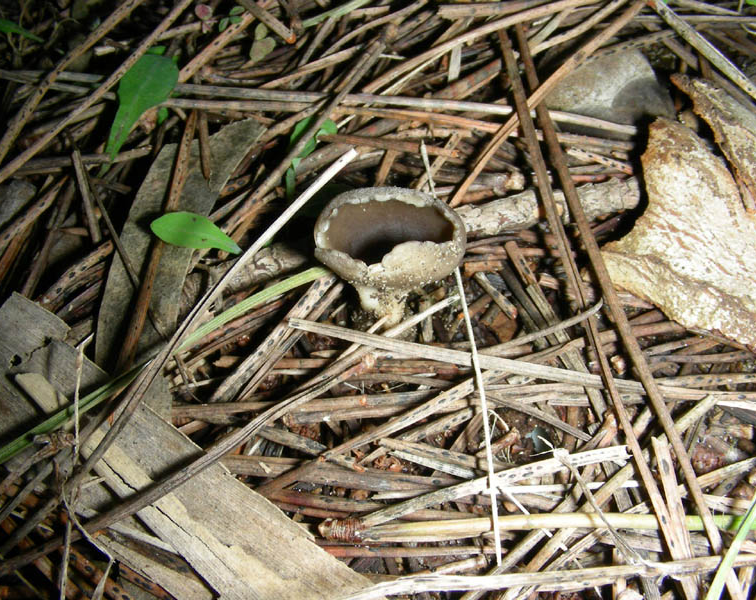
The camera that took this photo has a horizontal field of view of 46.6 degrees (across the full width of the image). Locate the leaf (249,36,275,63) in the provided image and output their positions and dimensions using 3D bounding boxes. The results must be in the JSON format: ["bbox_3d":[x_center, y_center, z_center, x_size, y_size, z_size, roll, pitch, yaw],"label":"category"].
[{"bbox_3d":[-0.036,-0.078,0.272,0.006,0.002,0.011,32,70,9],"label":"leaf"}]

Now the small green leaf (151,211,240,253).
[{"bbox_3d":[-0.042,-0.016,0.209,0.023,0.004,0.008,17,67,1],"label":"small green leaf"}]

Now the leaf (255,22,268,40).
[{"bbox_3d":[-0.037,-0.085,0.277,0.004,0.001,0.007,21,68,6],"label":"leaf"}]

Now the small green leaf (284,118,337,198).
[{"bbox_3d":[-0.020,-0.039,0.234,0.011,0.005,0.025,21,69,7],"label":"small green leaf"}]

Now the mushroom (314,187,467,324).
[{"bbox_3d":[0.003,-0.007,0.197,0.033,0.027,0.029,0,48,0],"label":"mushroom"}]

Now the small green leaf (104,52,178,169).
[{"bbox_3d":[-0.068,-0.053,0.242,0.014,0.006,0.040,19,66,2],"label":"small green leaf"}]

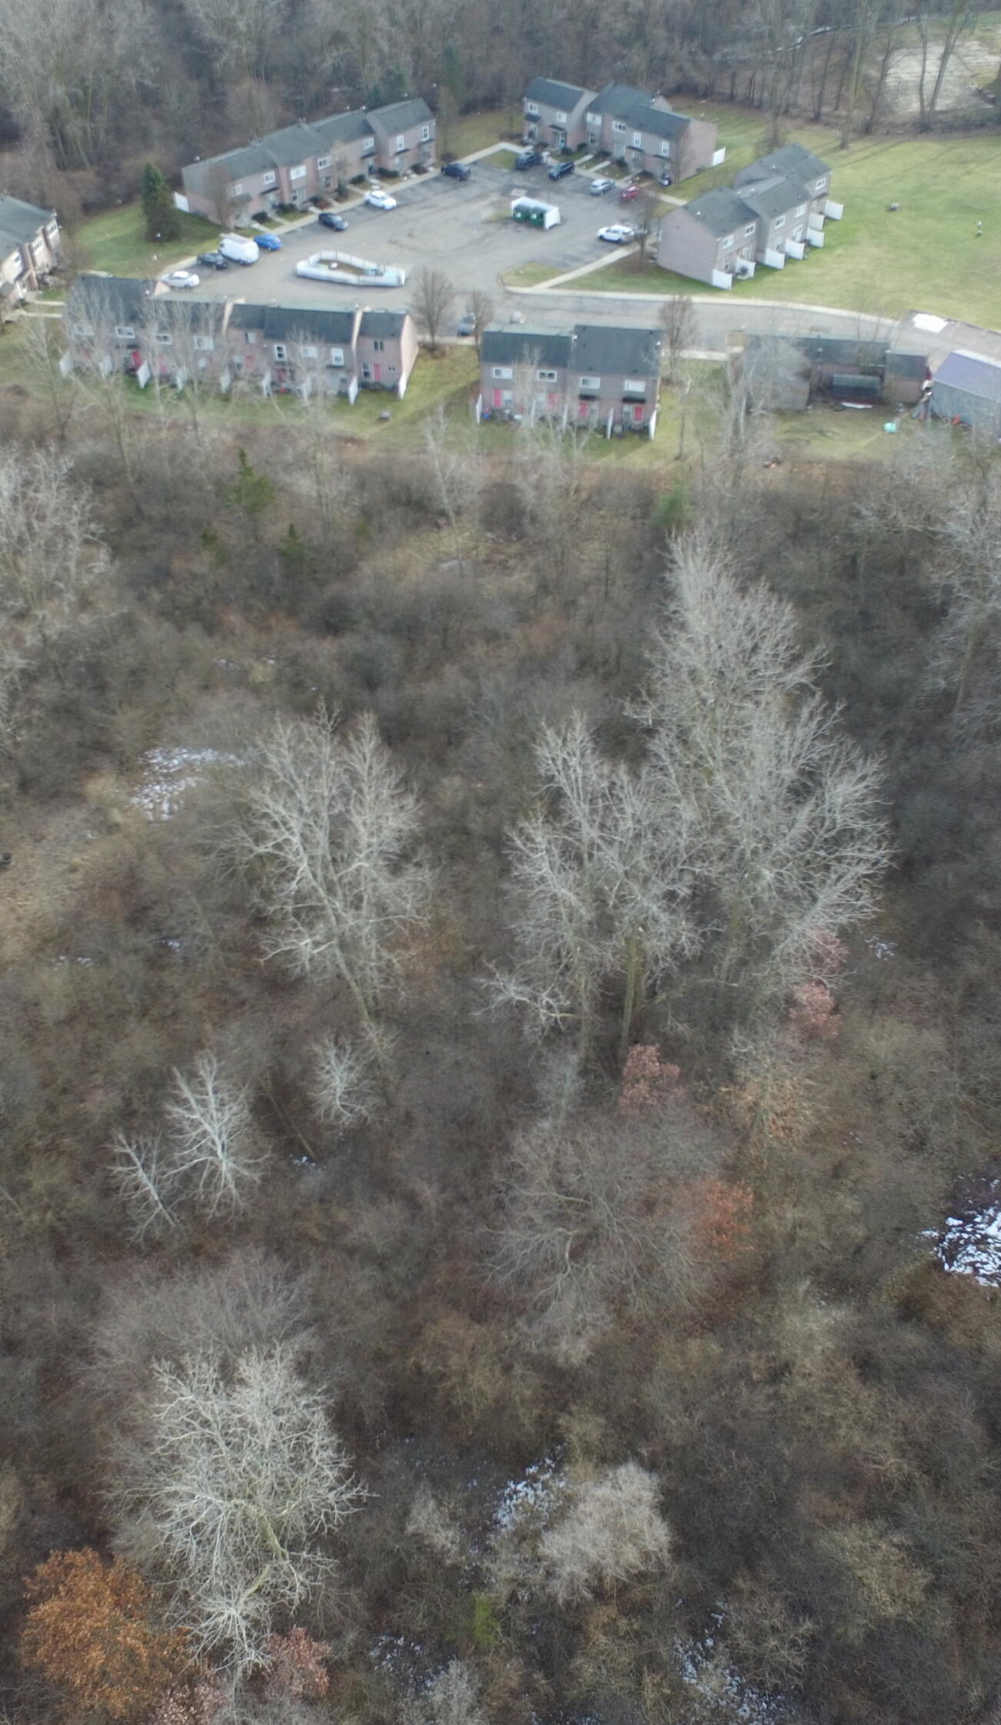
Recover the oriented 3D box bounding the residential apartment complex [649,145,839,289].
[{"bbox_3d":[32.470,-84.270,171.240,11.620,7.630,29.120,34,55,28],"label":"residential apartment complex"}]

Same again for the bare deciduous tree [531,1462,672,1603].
[{"bbox_3d":[4.770,31.640,62.680,6.600,5.500,6.100,0,46,0],"label":"bare deciduous tree"}]

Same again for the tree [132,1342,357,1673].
[{"bbox_3d":[-10.850,28.550,58.500,9.400,16.000,12.200,0,46,0],"label":"tree"}]

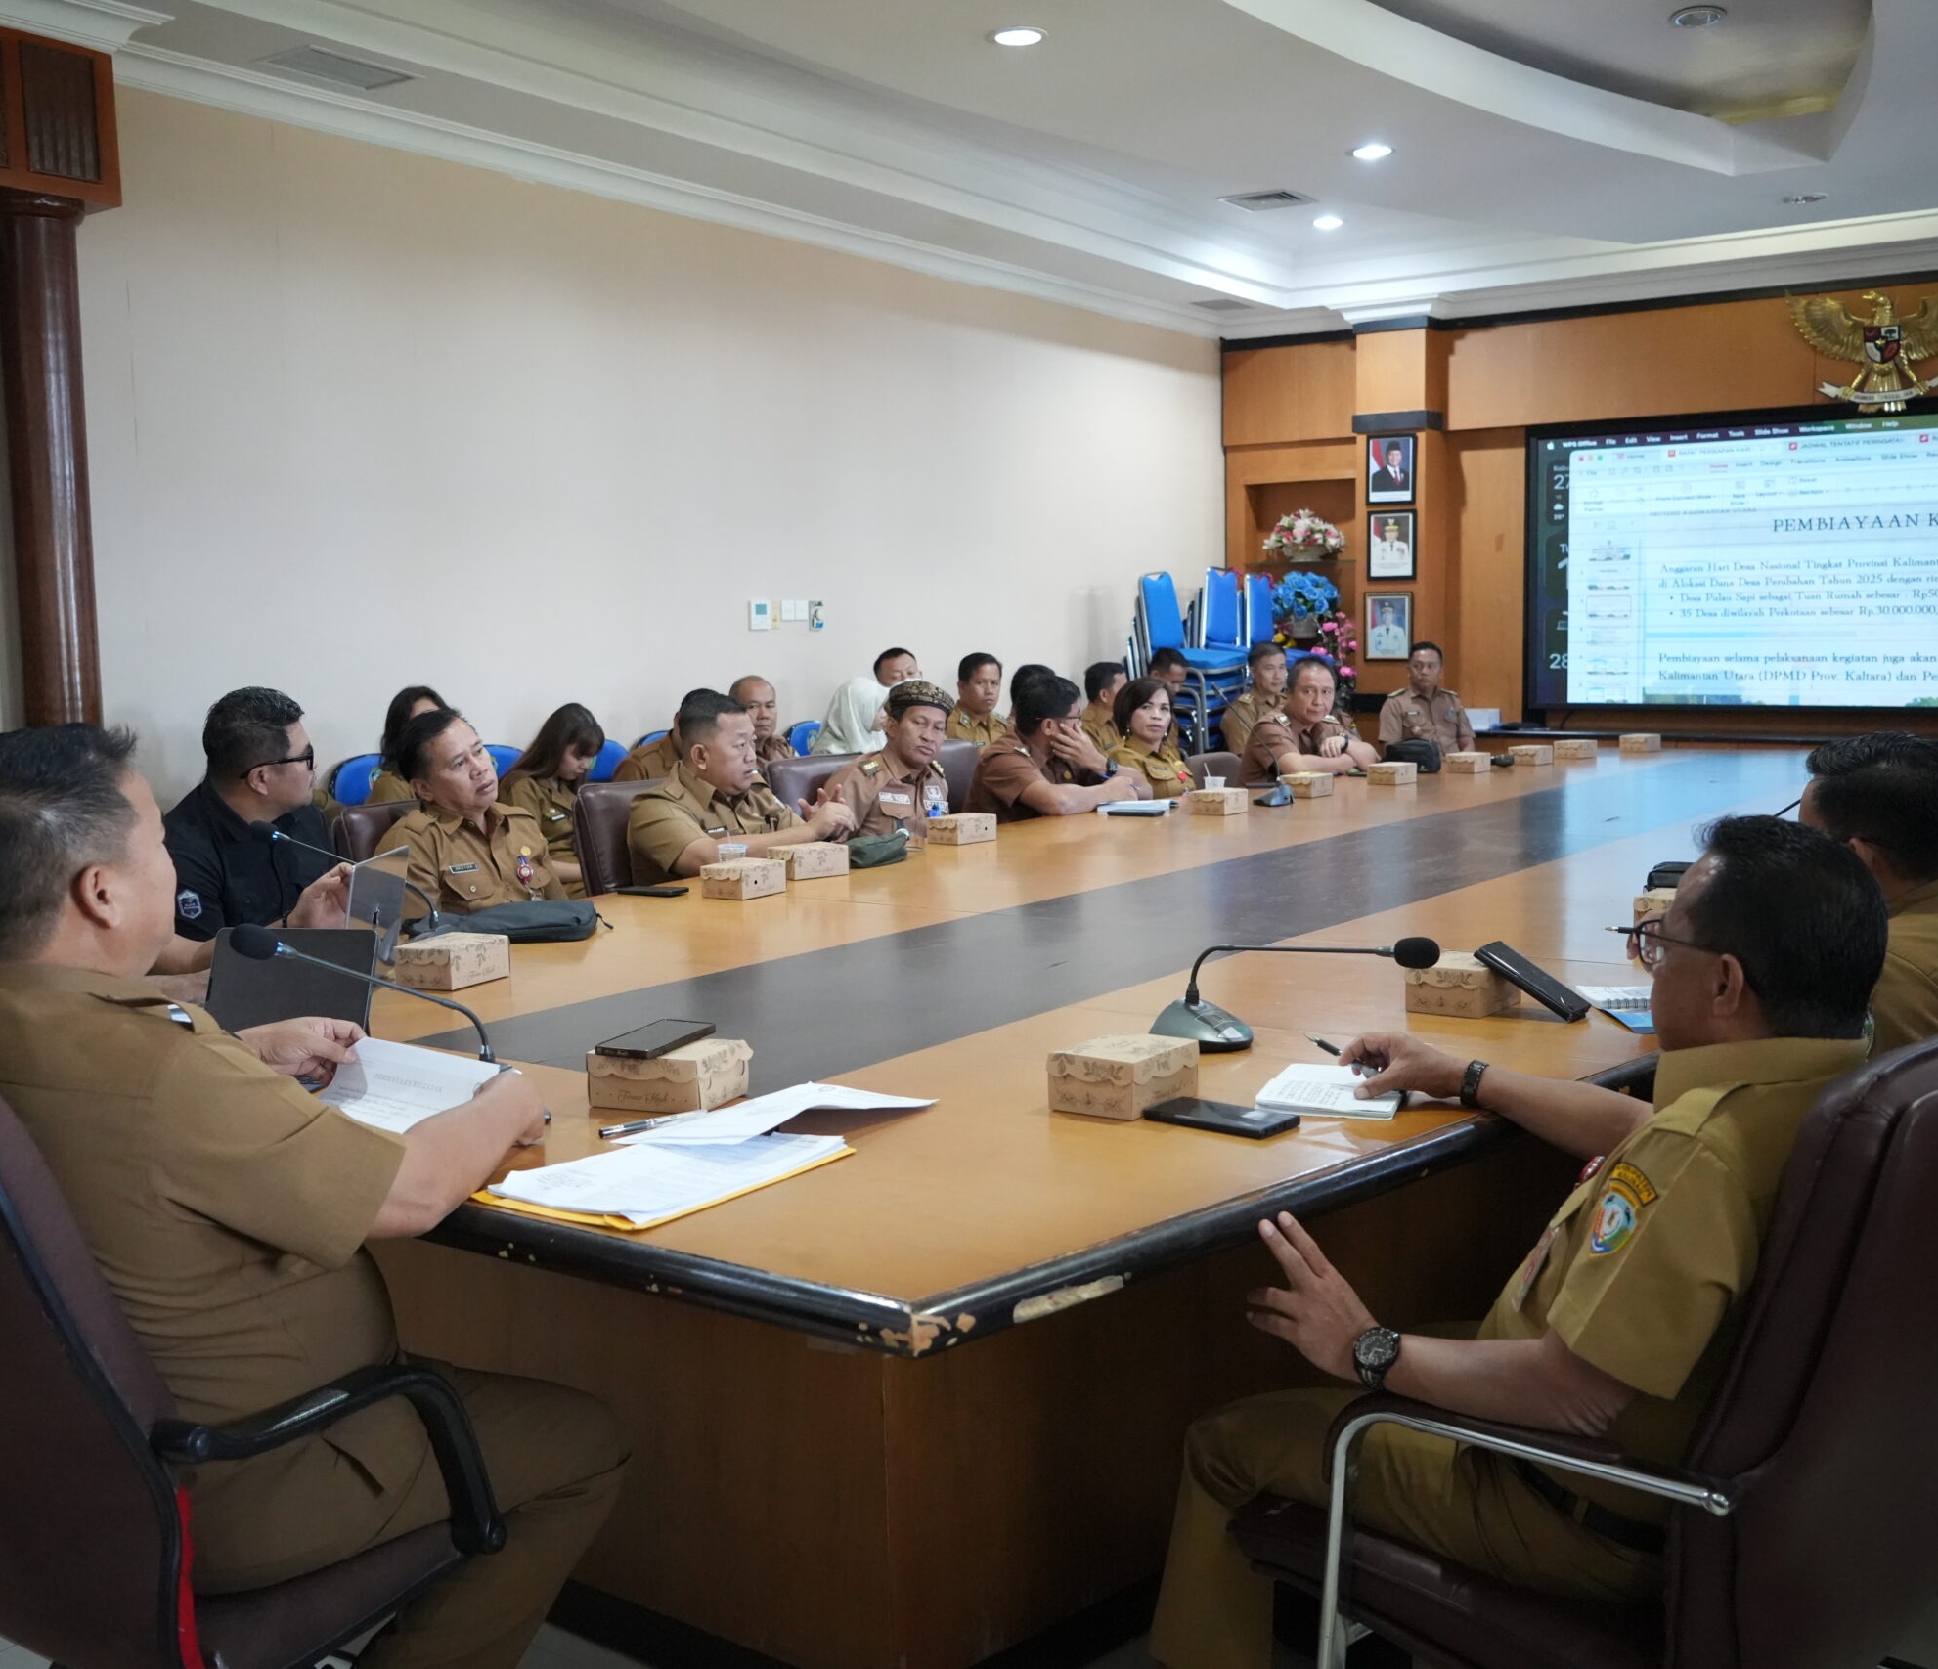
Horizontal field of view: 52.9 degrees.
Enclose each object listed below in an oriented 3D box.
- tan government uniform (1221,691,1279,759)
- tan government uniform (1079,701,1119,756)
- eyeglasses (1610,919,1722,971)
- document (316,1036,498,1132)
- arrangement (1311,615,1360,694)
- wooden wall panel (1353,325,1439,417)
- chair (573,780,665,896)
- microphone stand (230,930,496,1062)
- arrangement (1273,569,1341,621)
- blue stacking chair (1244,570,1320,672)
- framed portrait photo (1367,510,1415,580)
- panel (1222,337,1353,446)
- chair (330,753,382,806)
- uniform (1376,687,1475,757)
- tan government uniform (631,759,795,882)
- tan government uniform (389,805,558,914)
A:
[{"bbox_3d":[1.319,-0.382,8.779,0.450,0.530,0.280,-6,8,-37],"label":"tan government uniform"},{"bbox_3d":[0.778,-0.393,10.363,0.320,0.620,0.460,1,6,18],"label":"tan government uniform"},{"bbox_3d":[0.771,0.121,2.100,0.145,0.045,0.140,10,10,26],"label":"eyeglasses"},{"bbox_3d":[-0.627,0.288,2.160,0.210,0.020,0.280,4,29,35],"label":"document"},{"bbox_3d":[2.053,-1.001,10.900,0.270,0.450,0.260,3,8,34],"label":"arrangement"},{"bbox_3d":[2.627,-2.830,11.924,0.440,0.500,0.170,4,7,35],"label":"wooden wall panel"},{"bbox_3d":[-0.591,0.337,5.126,0.640,0.980,0.600,3,8,34],"label":"chair"},{"bbox_3d":[-0.728,0.233,2.424,0.349,0.257,0.110,-3,7,-21],"label":"microphone stand"},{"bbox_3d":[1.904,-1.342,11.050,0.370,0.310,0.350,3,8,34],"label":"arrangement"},{"bbox_3d":[2.005,-1.159,12.066,0.550,0.900,0.450,4,7,35],"label":"blue stacking chair"},{"bbox_3d":[2.593,-1.769,11.944,0.314,0.420,0.030,4,7,35],"label":"framed portrait photo"},{"bbox_3d":[1.798,-2.469,10.942,0.811,0.525,0.040,3,8,34],"label":"panel"},{"bbox_3d":[-1.962,0.177,7.005,0.550,0.900,0.460,4,7,35],"label":"chair"},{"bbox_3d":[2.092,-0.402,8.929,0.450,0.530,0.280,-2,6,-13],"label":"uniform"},{"bbox_3d":[-0.672,0.115,5.102,0.380,0.620,0.500,2,6,21],"label":"tan government uniform"},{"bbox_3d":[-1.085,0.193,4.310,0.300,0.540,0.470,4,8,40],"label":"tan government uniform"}]

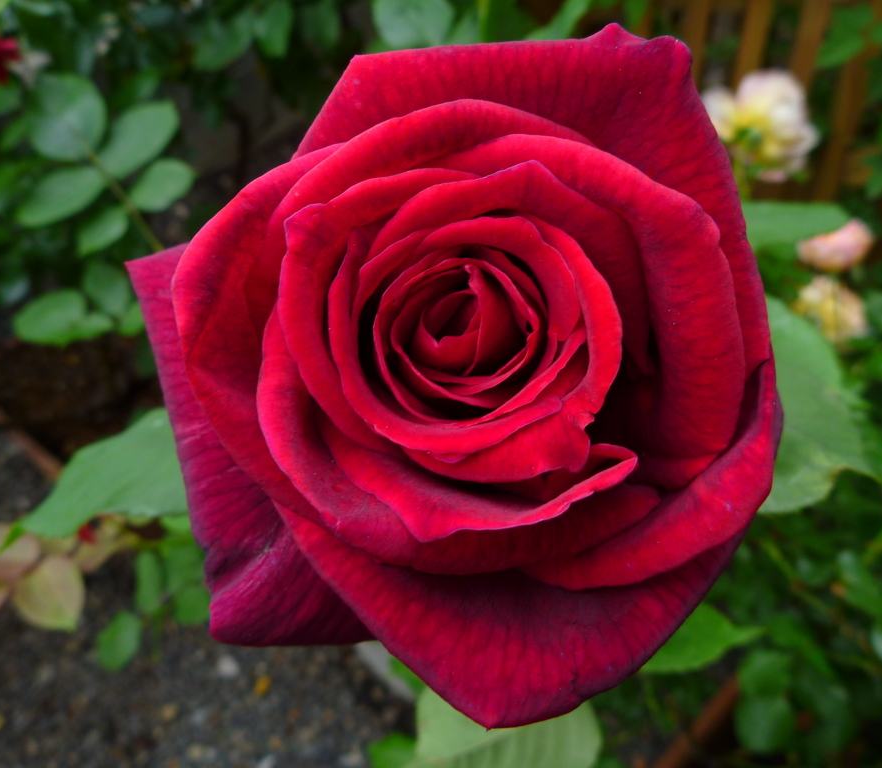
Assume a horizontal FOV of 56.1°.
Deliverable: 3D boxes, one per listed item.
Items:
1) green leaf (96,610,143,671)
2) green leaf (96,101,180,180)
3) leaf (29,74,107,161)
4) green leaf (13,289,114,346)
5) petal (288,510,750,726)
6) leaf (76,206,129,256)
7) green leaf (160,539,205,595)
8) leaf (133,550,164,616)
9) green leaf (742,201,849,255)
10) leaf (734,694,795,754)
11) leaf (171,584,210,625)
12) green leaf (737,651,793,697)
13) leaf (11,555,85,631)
[{"bbox_3d":[-0.210,0.167,0.540,0.028,0.009,0.037,17,65,1],"label":"green leaf"},{"bbox_3d":[-0.172,-0.139,0.470,0.030,0.012,0.061,42,75,-4],"label":"green leaf"},{"bbox_3d":[-0.211,-0.151,0.470,0.040,0.010,0.064,-25,69,-18],"label":"leaf"},{"bbox_3d":[-0.228,-0.037,0.500,0.055,0.014,0.034,3,75,-17],"label":"green leaf"},{"bbox_3d":[0.014,0.046,0.163,0.090,0.038,0.043,0,76,0],"label":"petal"},{"bbox_3d":[-0.188,-0.085,0.460,0.026,0.008,0.037,33,64,10],"label":"leaf"},{"bbox_3d":[-0.162,0.114,0.520,0.027,0.010,0.039,-17,64,-8],"label":"green leaf"},{"bbox_3d":[-0.191,0.130,0.540,0.018,0.010,0.042,-5,70,-18],"label":"leaf"},{"bbox_3d":[0.137,-0.064,0.340,0.059,0.012,0.047,8,42,9],"label":"green leaf"},{"bbox_3d":[0.242,0.255,0.620,0.043,0.010,0.043,1,60,7],"label":"leaf"},{"bbox_3d":[-0.163,0.145,0.540,0.022,0.009,0.026,-34,76,-24],"label":"leaf"},{"bbox_3d":[0.243,0.217,0.620,0.039,0.010,0.036,2,60,8],"label":"green leaf"},{"bbox_3d":[-0.247,0.134,0.530,0.037,0.013,0.053,-21,70,-26],"label":"leaf"}]

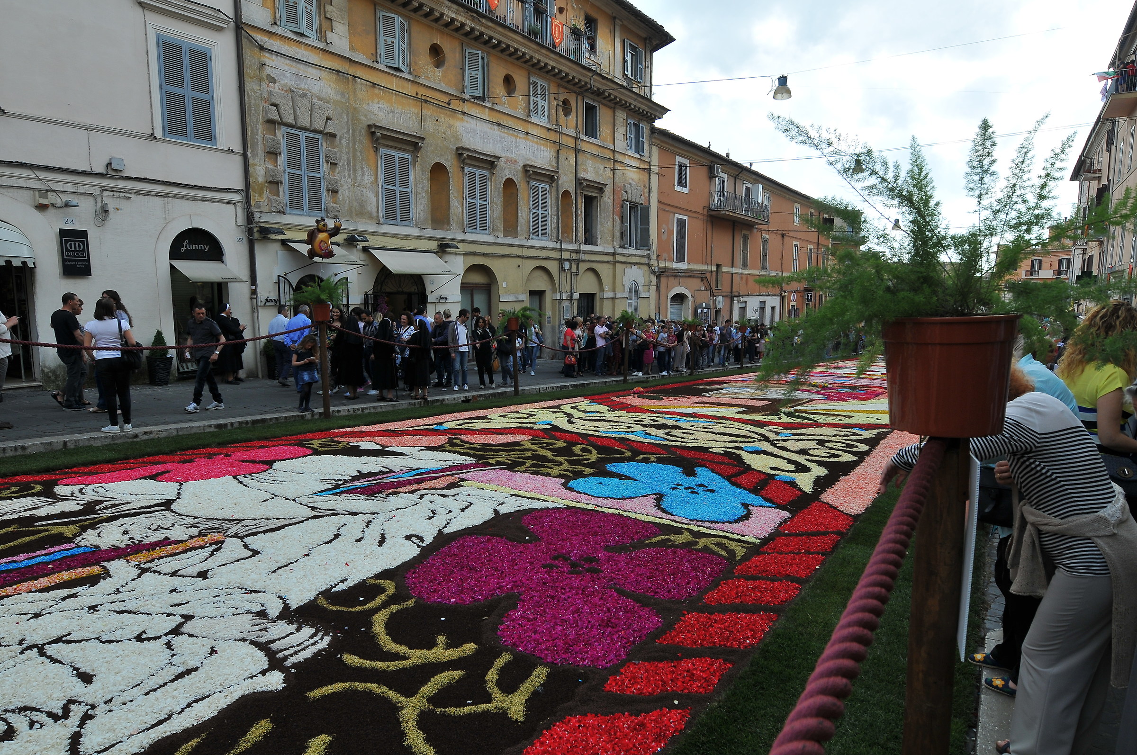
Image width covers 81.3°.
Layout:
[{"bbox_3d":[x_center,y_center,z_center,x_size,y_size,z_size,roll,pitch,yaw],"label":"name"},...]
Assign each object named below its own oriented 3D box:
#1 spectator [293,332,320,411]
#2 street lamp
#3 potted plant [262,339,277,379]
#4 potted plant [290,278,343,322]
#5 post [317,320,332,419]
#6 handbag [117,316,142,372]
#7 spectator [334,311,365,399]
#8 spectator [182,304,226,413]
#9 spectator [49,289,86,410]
[{"bbox_3d":[-4.153,-0.070,10.498,0.310,1.220,0.370,5,9,38],"label":"spectator"},{"bbox_3d":[4.876,-6.622,15.100,0.420,0.490,0.420,0,7,0],"label":"street lamp"},{"bbox_3d":[-6.618,-0.473,14.999,0.480,1.000,0.480,0,7,0],"label":"potted plant"},{"bbox_3d":[-3.938,-1.229,10.413,0.800,0.700,0.750,0,7,0],"label":"potted plant"},{"bbox_3d":[-3.867,-0.113,10.533,0.105,1.548,0.105,0,7,0],"label":"post"},{"bbox_3d":[-5.334,-0.405,8.060,0.190,0.630,0.330,5,8,36],"label":"handbag"},{"bbox_3d":[-4.076,-0.422,12.331,0.530,1.620,0.380,-3,7,-27],"label":"spectator"},{"bbox_3d":[-5.510,-0.302,10.009,0.550,1.630,0.420,1,7,9],"label":"spectator"},{"bbox_3d":[-7.207,-0.372,9.572,0.490,1.690,0.340,4,8,30],"label":"spectator"}]

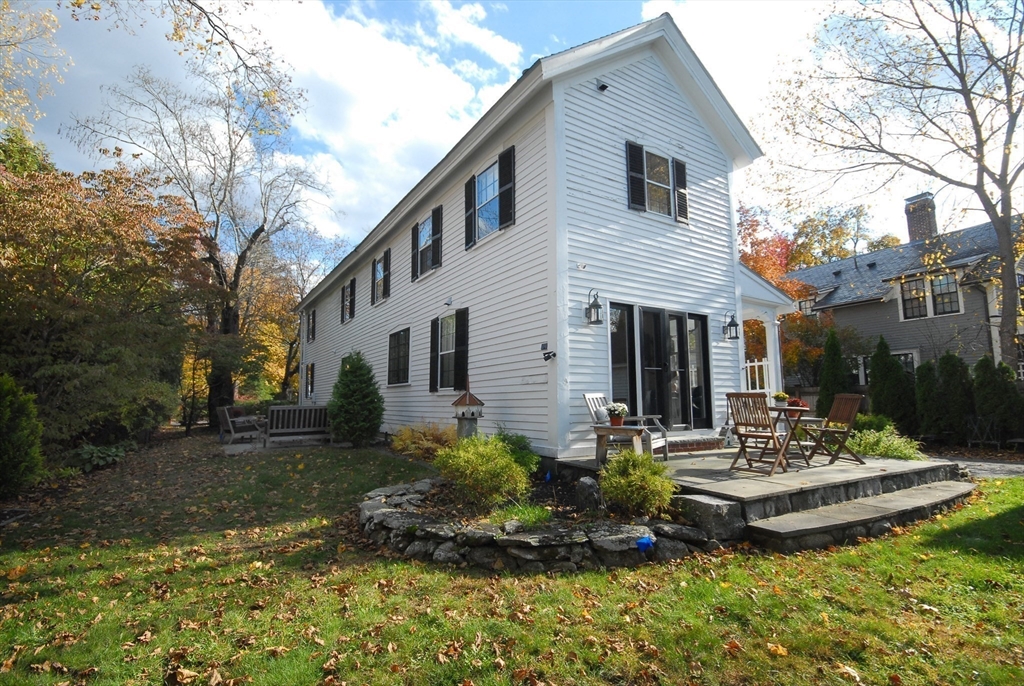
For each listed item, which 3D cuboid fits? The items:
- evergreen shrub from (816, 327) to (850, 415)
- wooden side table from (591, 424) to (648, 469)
[{"bbox_3d":[10.306,1.241,15.515,0.920,3.499,0.900,3,-8,-24],"label":"evergreen shrub"},{"bbox_3d":[1.341,1.263,5.854,0.660,0.490,0.360,-7,-10,42],"label":"wooden side table"}]

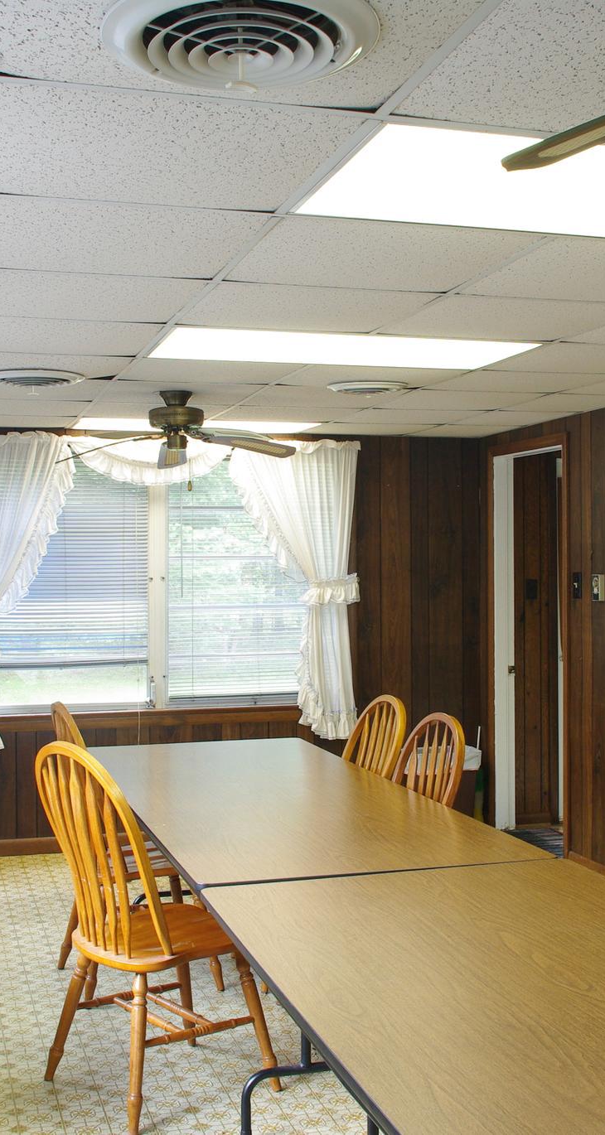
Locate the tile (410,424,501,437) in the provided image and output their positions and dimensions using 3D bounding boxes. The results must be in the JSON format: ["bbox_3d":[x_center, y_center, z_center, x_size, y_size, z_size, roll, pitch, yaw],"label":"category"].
[{"bbox_3d":[0.868,-0.736,6.823,0.431,0.020,0.556,-1,0,-16],"label":"tile"}]

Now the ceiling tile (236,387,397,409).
[{"bbox_3d":[0.097,-0.725,5.404,0.609,0.020,0.589,0,0,-16],"label":"ceiling tile"}]

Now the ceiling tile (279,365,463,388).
[{"bbox_3d":[0.261,-0.726,4.828,0.605,0.020,0.583,-1,0,-16],"label":"ceiling tile"}]

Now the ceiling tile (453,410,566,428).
[{"bbox_3d":[1.028,-0.734,6.296,0.423,0.020,0.589,0,0,-16],"label":"ceiling tile"}]

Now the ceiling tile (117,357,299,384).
[{"bbox_3d":[-0.333,-0.726,4.692,0.615,0.022,0.603,-1,0,-16],"label":"ceiling tile"}]

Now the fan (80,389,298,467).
[{"bbox_3d":[-0.504,-0.561,5.142,1.040,0.300,1.040,-1,0,-16],"label":"fan"}]

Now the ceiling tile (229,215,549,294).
[{"bbox_3d":[0.166,-0.725,2.960,0.605,0.020,0.583,-1,0,-16],"label":"ceiling tile"}]

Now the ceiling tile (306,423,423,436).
[{"bbox_3d":[0.362,-0.731,6.676,0.607,0.020,0.556,-1,0,-16],"label":"ceiling tile"}]

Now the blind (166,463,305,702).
[{"bbox_3d":[-0.275,0.045,6.748,0.892,1.285,0.040,-1,0,-16],"label":"blind"}]

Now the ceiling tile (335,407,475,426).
[{"bbox_3d":[0.523,-0.730,6.148,0.609,0.020,0.589,0,0,-16],"label":"ceiling tile"}]

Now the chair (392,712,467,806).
[{"bbox_3d":[0.190,0.977,4.050,0.560,0.985,0.460,0,0,-19],"label":"chair"}]

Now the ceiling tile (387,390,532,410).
[{"bbox_3d":[0.690,-0.730,5.578,0.609,0.020,0.589,0,0,-16],"label":"ceiling tile"}]

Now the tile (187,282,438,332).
[{"bbox_3d":[0.000,-0.724,3.525,0.605,0.020,0.583,-1,0,-16],"label":"tile"}]

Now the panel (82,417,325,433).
[{"bbox_3d":[-0.523,-0.727,6.411,1.214,0.030,0.544,-1,0,-16],"label":"panel"}]

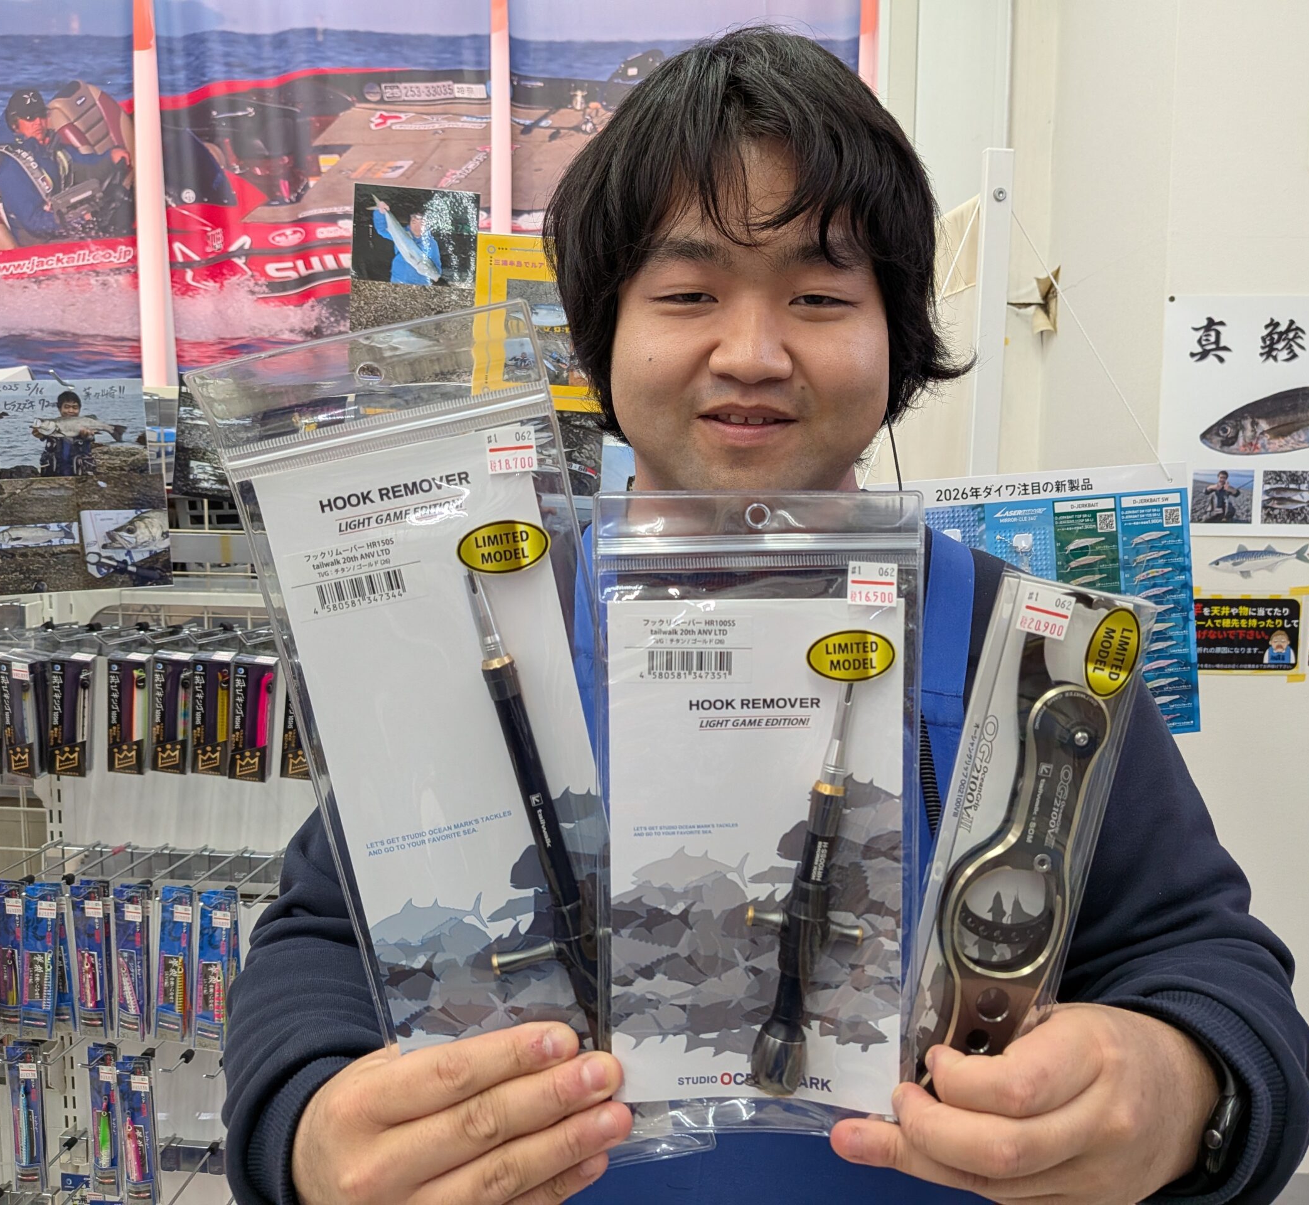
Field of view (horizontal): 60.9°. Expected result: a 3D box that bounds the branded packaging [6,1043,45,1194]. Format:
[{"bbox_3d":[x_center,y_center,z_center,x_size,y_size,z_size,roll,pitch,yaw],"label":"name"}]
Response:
[{"bbox_3d":[-0.665,0.545,1.178,0.033,0.156,0.021,1,6,5],"label":"branded packaging"}]

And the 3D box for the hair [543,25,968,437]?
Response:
[{"bbox_3d":[0.060,-0.221,0.665,0.245,0.245,0.225,1,6,5],"label":"hair"}]

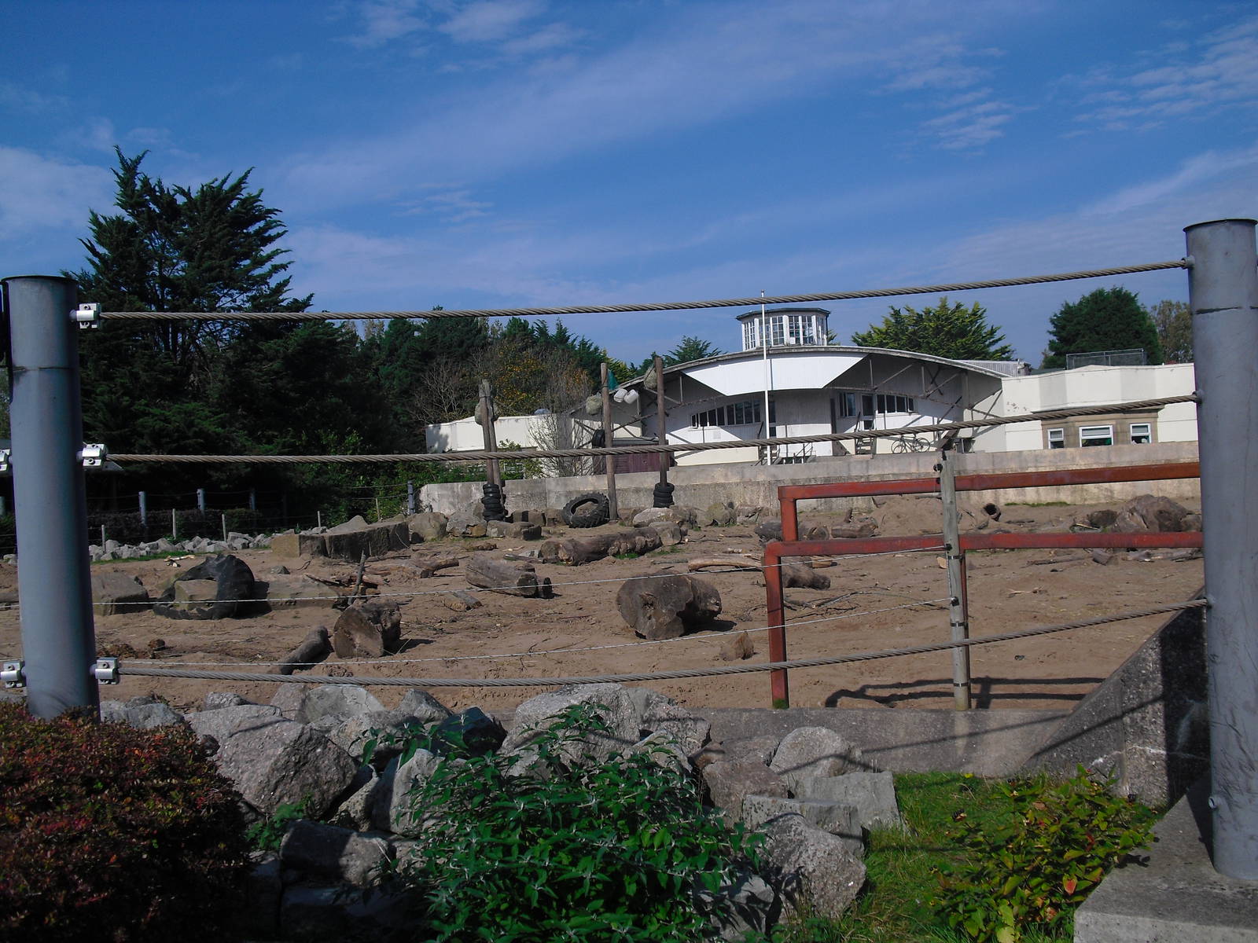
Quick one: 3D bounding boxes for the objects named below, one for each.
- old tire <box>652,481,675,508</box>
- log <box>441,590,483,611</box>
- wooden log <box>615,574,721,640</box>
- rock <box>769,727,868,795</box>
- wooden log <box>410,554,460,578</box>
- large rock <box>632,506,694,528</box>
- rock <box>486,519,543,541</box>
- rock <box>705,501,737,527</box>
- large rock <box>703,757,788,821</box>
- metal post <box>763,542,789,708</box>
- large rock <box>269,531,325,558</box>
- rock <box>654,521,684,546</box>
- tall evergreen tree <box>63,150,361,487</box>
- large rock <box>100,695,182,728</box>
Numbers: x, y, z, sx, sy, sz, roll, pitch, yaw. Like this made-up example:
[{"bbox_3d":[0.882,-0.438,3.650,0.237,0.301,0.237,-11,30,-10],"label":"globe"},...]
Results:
[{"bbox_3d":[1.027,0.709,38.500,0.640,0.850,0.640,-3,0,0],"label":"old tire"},{"bbox_3d":[-2.075,1.600,16.200,0.300,0.180,0.650,-3,1,-37],"label":"log"},{"bbox_3d":[0.434,1.481,14.417,0.740,0.680,1.000,-2,1,21],"label":"wooden log"},{"bbox_3d":[1.171,1.798,8.100,0.570,0.380,0.450,-3,0,0],"label":"rock"},{"bbox_3d":[-3.605,1.762,24.300,0.900,0.360,0.400,-3,1,0],"label":"wooden log"},{"bbox_3d":[1.047,1.334,38.200,1.700,0.520,1.100,-3,1,0],"label":"large rock"},{"bbox_3d":[-2.818,1.439,32.200,1.350,0.480,0.850,-3,1,0],"label":"rock"},{"bbox_3d":[2.049,0.922,29.371,0.700,0.600,0.600,-3,1,4],"label":"rock"},{"bbox_3d":[0.676,1.864,7.600,0.500,0.400,0.450,-3,1,5],"label":"large rock"},{"bbox_3d":[0.979,1.026,8.714,0.110,1.101,0.110,-3,1,6],"label":"metal post"},{"bbox_3d":[-6.871,1.537,27.100,1.000,0.500,0.850,-3,1,11],"label":"large rock"},{"bbox_3d":[0.776,1.212,25.200,0.570,0.470,0.500,-3,0,0],"label":"rock"},{"bbox_3d":[-15.944,-5.427,50.000,10.800,13.800,10.800,-3,1,0],"label":"tall evergreen tree"},{"bbox_3d":[-4.028,2.008,10.800,0.640,0.300,0.420,-3,1,0],"label":"large rock"}]

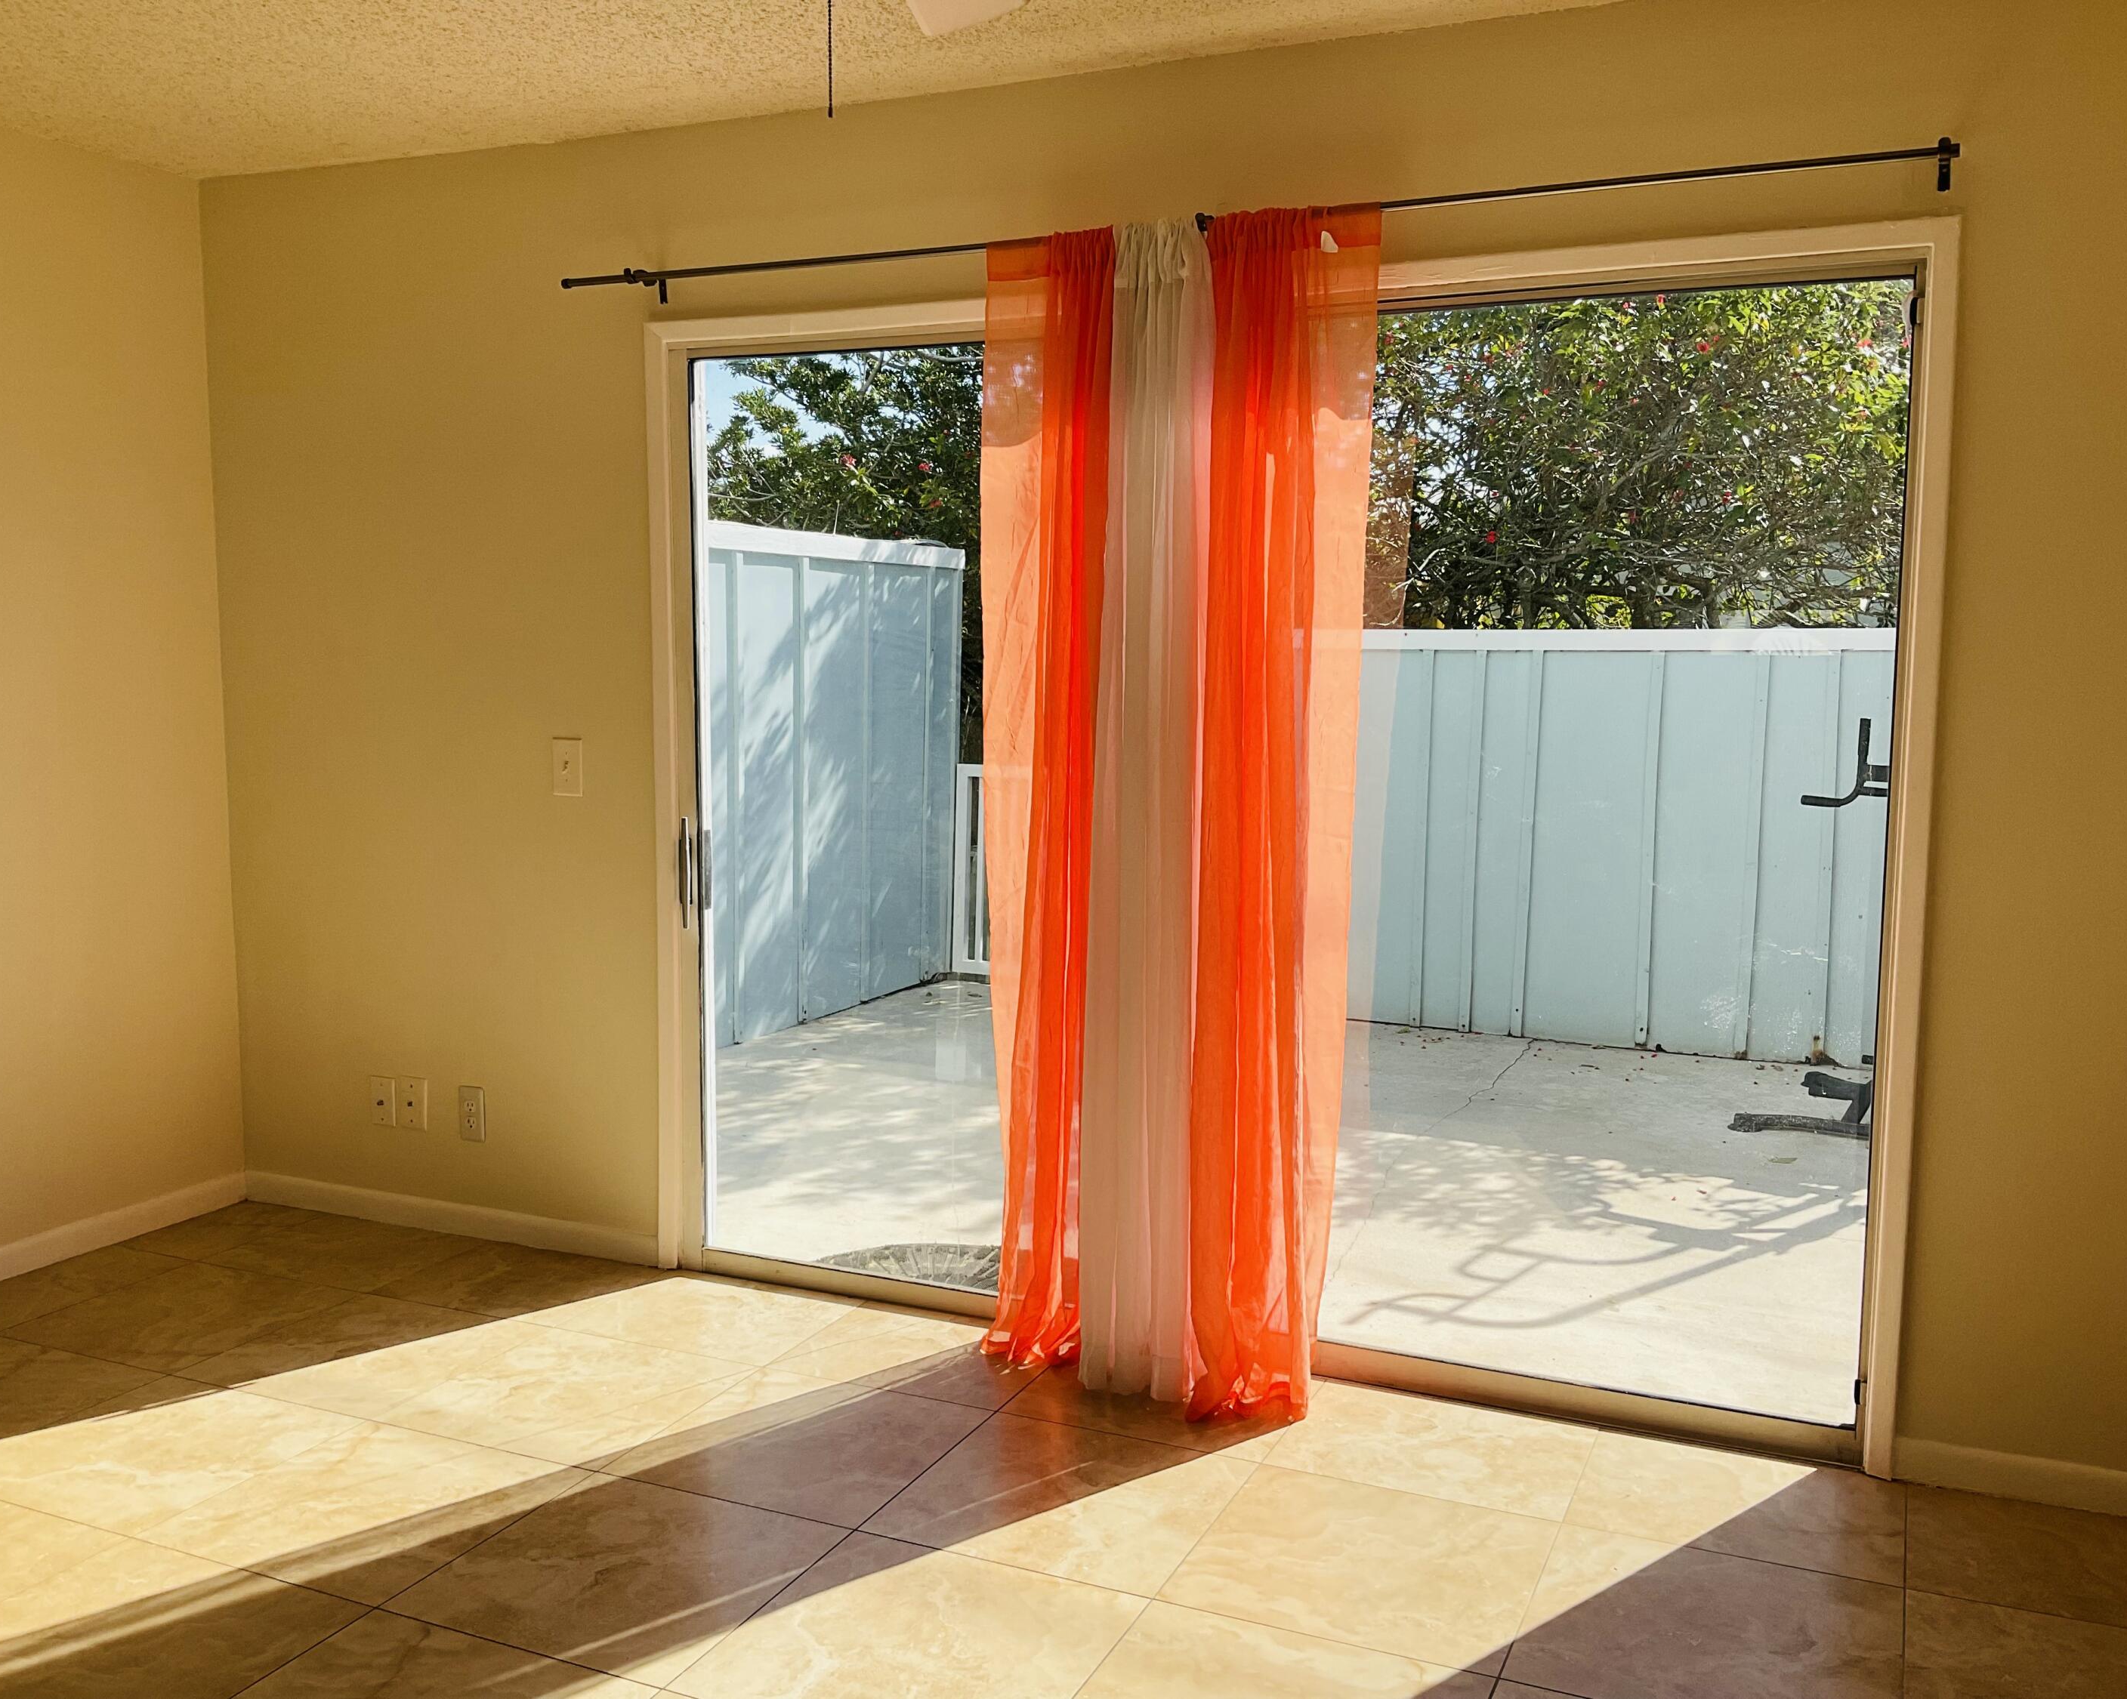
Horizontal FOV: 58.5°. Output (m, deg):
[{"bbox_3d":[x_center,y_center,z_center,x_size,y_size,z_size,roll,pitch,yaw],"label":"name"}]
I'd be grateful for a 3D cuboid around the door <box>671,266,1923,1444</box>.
[{"bbox_3d":[0.293,-0.012,3.691,2.440,2.027,0.095,3,7,24],"label":"door"}]

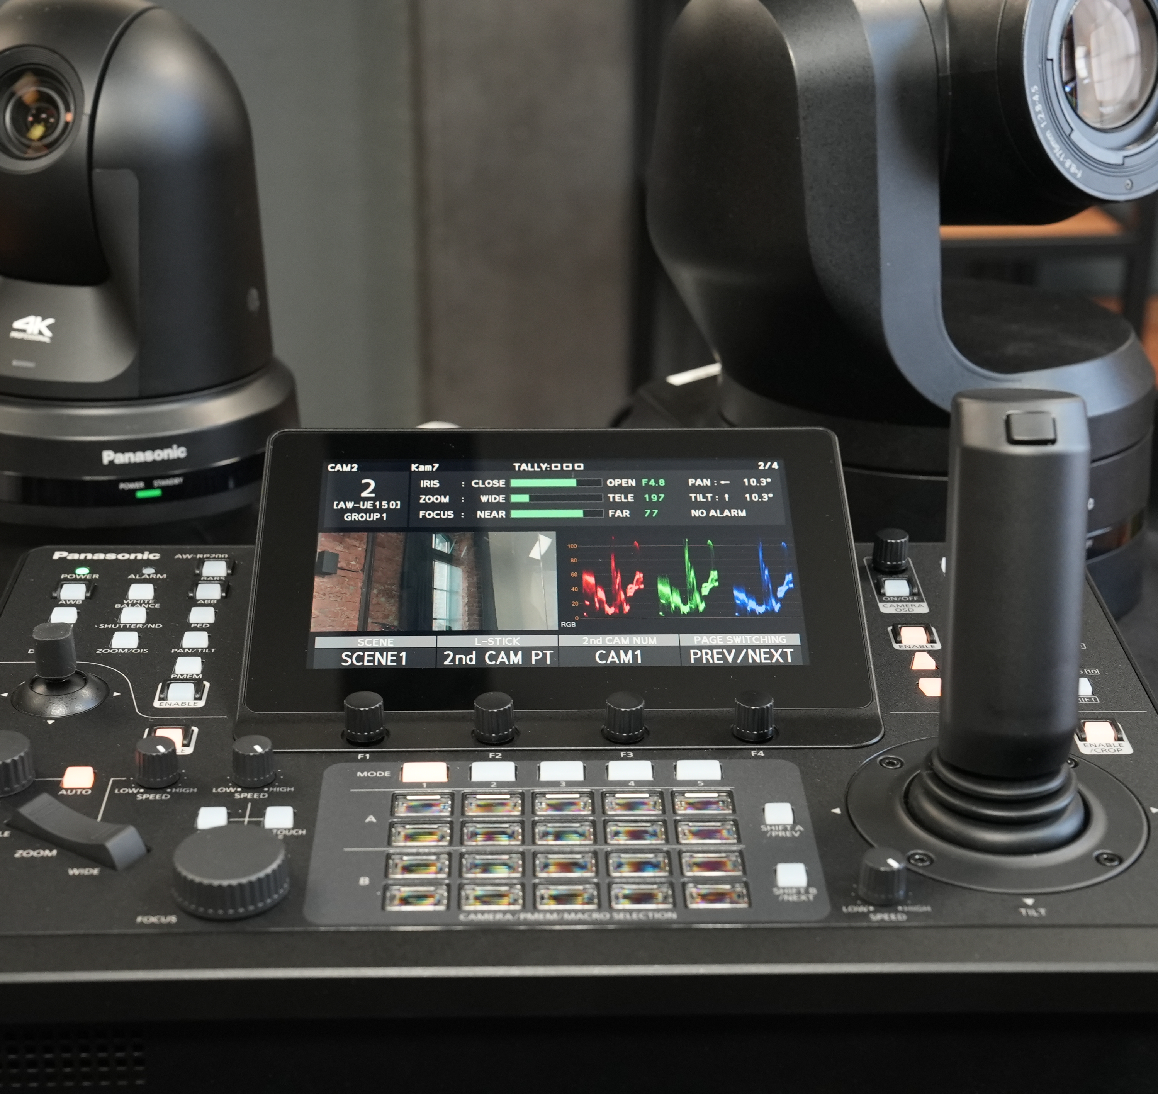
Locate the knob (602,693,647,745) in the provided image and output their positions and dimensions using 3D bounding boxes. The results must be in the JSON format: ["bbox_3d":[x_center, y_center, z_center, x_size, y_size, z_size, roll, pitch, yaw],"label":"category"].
[{"bbox_3d":[0.014,0.050,0.653,0.012,0.011,0.012,0,25,-2],"label":"knob"}]

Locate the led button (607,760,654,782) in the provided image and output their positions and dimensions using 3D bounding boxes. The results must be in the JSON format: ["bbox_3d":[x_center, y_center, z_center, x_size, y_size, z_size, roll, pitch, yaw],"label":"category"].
[{"bbox_3d":[0.015,0.064,0.639,0.013,0.003,0.007,0,26,-2],"label":"led button"}]

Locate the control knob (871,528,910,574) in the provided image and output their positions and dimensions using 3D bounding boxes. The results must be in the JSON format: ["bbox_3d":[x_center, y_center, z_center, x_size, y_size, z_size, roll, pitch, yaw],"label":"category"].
[{"bbox_3d":[0.107,0.002,0.760,0.012,0.011,0.012,0,26,-2],"label":"control knob"}]

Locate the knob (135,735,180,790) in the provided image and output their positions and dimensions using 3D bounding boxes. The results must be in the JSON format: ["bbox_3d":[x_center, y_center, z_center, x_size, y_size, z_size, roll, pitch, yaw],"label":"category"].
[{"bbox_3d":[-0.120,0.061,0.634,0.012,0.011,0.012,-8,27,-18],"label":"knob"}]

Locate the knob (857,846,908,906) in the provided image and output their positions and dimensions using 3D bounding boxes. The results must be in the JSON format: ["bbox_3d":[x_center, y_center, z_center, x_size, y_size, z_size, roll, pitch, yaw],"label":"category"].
[{"bbox_3d":[0.080,0.086,0.586,0.013,0.011,0.013,0,26,0],"label":"knob"}]

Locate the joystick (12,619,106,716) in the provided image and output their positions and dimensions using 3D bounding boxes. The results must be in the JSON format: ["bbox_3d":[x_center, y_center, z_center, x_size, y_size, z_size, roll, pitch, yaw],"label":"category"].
[{"bbox_3d":[-0.158,0.035,0.674,0.029,0.021,0.029,0,26,-2],"label":"joystick"}]

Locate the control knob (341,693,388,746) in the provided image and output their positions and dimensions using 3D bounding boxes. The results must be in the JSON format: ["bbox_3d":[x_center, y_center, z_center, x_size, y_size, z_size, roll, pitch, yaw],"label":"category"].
[{"bbox_3d":[-0.063,0.050,0.651,0.012,0.011,0.012,0,25,-2],"label":"control knob"}]

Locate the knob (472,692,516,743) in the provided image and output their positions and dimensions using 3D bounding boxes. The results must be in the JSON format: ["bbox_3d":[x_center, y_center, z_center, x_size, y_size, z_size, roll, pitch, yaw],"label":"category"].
[{"bbox_3d":[-0.025,0.050,0.652,0.012,0.011,0.012,0,25,-2],"label":"knob"}]

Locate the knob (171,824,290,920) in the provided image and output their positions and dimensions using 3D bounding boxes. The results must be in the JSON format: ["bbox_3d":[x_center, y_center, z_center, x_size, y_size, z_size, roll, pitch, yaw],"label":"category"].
[{"bbox_3d":[-0.091,0.084,0.581,0.030,0.010,0.030,0,25,-2],"label":"knob"}]

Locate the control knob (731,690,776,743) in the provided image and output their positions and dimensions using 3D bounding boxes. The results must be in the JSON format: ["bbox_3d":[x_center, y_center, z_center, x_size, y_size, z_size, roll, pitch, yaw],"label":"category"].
[{"bbox_3d":[0.051,0.050,0.654,0.012,0.011,0.012,0,26,-2],"label":"control knob"}]

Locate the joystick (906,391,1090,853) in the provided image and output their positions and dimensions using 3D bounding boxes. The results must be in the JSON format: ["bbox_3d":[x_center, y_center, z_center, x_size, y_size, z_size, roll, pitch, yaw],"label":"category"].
[{"bbox_3d":[0.115,0.017,0.597,0.051,0.122,0.051,-2,25,-1],"label":"joystick"}]

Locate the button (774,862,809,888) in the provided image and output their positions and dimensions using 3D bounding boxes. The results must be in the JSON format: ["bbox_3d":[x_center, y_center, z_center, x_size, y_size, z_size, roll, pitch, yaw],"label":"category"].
[{"bbox_3d":[0.056,0.086,0.589,0.008,0.003,0.008,0,25,-2],"label":"button"}]

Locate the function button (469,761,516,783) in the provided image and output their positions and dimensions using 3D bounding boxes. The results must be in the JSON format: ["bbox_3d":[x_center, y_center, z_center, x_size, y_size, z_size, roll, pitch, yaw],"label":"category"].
[{"bbox_3d":[-0.024,0.064,0.638,0.013,0.003,0.007,0,26,-2],"label":"function button"}]

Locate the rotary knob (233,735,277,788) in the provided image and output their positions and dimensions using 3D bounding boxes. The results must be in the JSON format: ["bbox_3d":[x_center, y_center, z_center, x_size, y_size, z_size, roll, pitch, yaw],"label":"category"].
[{"bbox_3d":[-0.092,0.061,0.632,0.012,0.010,0.012,1,25,0],"label":"rotary knob"}]

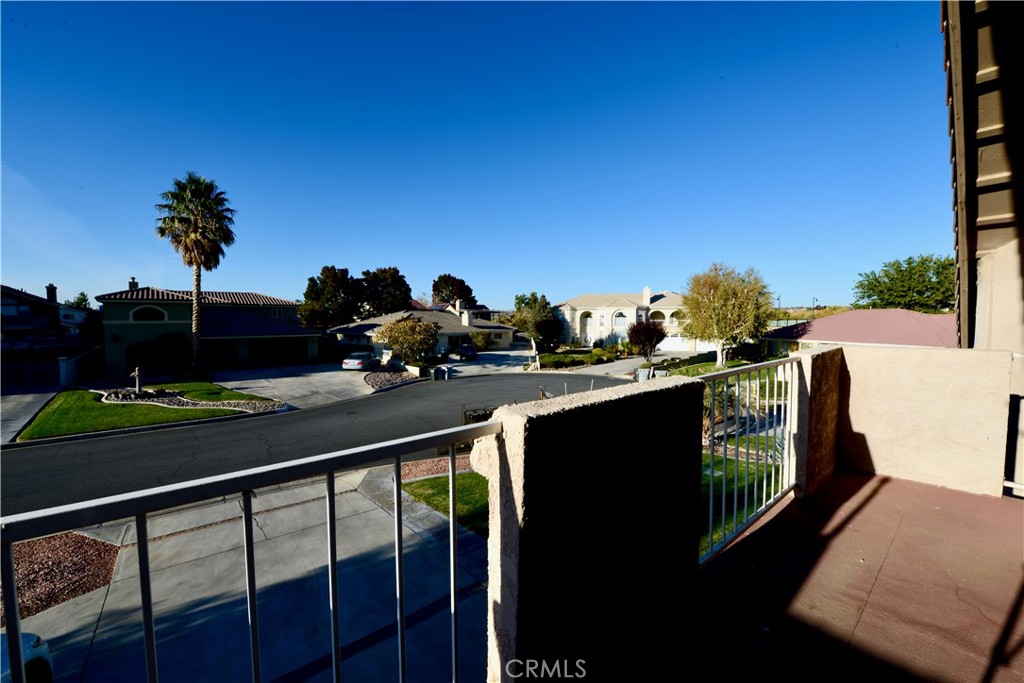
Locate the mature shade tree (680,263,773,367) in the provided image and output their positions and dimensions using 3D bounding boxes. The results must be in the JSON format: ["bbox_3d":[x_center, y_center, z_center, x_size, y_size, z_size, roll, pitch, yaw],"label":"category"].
[{"bbox_3d":[20.152,-2.450,37.421,7.630,9.850,7.630,0,3,0],"label":"mature shade tree"}]

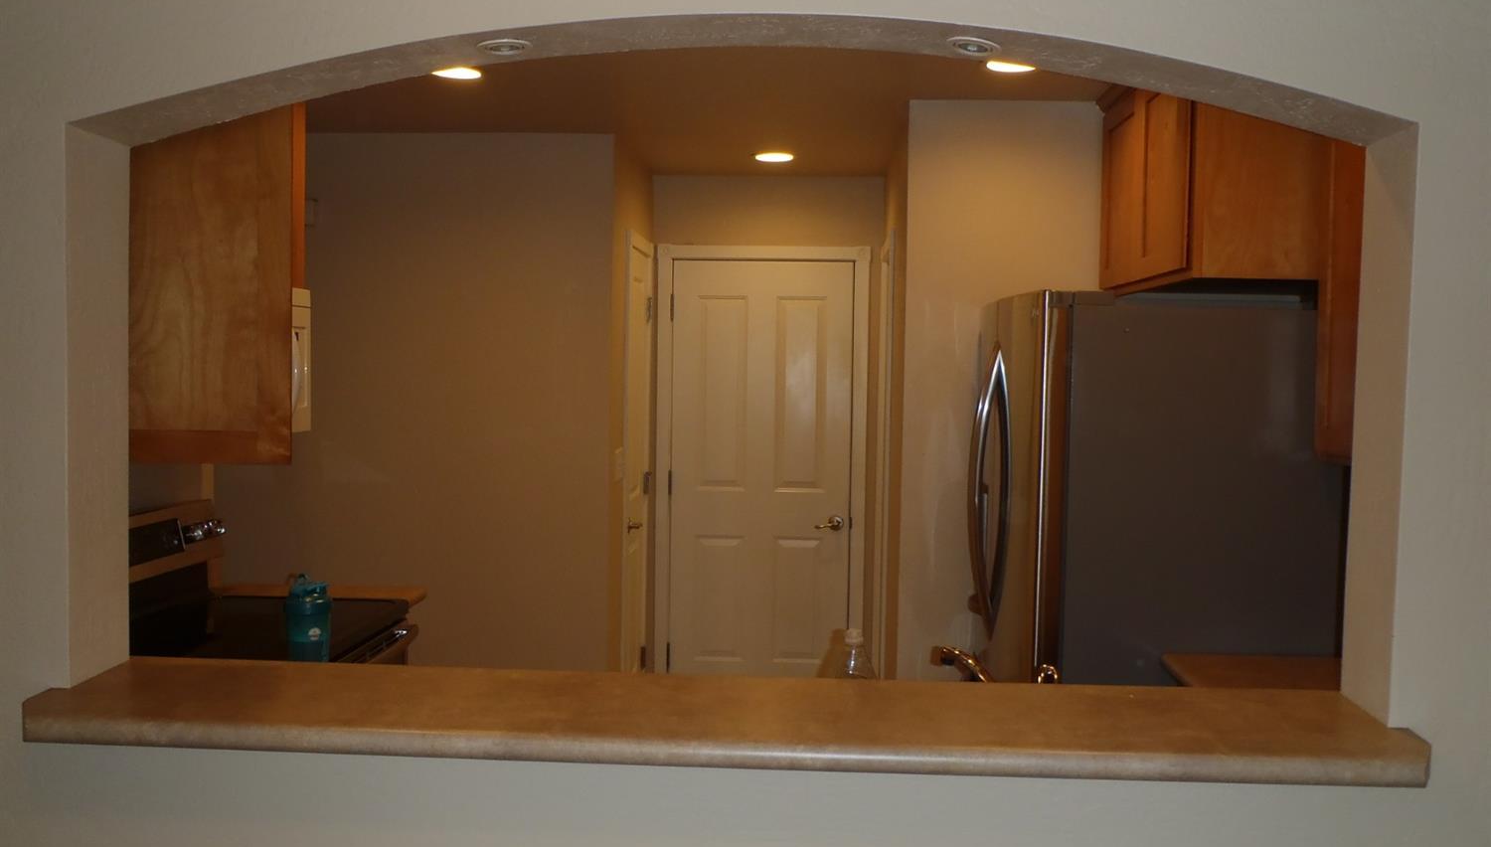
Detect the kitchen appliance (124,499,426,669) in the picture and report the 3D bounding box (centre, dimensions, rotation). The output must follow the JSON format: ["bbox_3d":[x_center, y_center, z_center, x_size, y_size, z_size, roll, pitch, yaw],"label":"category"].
[{"bbox_3d":[-1.258,0.833,3.068,0.670,1.190,0.760,1,3,3],"label":"kitchen appliance"}]

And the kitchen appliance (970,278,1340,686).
[{"bbox_3d":[0.995,0.567,3.240,0.800,1.780,0.870,1,3,3],"label":"kitchen appliance"}]

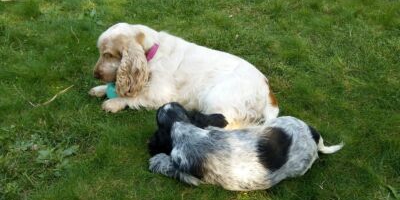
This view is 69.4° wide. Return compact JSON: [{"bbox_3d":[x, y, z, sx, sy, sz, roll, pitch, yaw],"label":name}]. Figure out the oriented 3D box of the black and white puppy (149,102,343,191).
[{"bbox_3d":[0.145,0.129,1.002,0.610,0.215,0.270,0,40,0],"label":"black and white puppy"}]

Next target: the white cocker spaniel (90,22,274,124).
[{"bbox_3d":[-0.045,-0.122,1.203,0.770,0.340,0.300,12,41,14],"label":"white cocker spaniel"}]

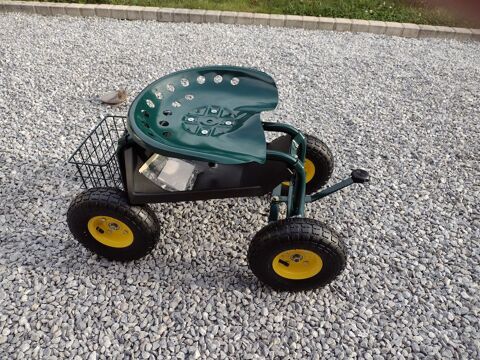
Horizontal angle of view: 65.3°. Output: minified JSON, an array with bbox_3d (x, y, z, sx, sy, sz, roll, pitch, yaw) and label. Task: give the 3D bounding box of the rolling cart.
[{"bbox_3d":[-0.053,-0.026,1.110,0.835,0.465,0.460,8,43,7],"label":"rolling cart"}]

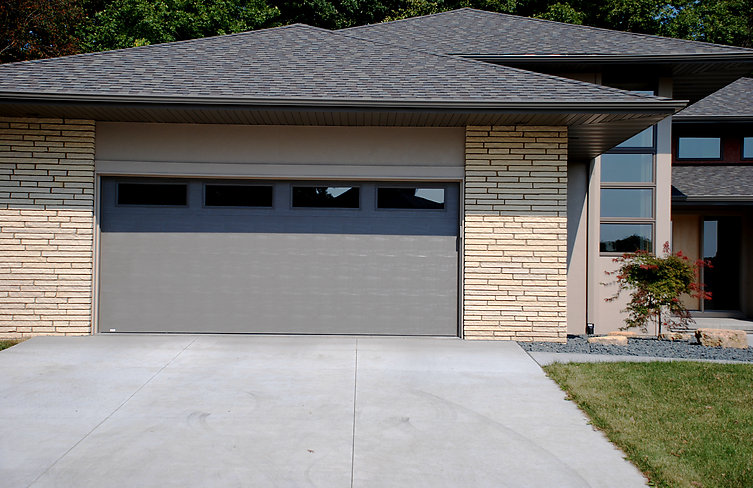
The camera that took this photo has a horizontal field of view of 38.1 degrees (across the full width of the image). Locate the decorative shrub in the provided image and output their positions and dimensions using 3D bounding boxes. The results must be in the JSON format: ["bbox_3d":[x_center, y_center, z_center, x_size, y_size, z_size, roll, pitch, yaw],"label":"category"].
[{"bbox_3d":[4.438,0.724,17.136,1.620,1.480,1.500,1,-2,-1],"label":"decorative shrub"}]

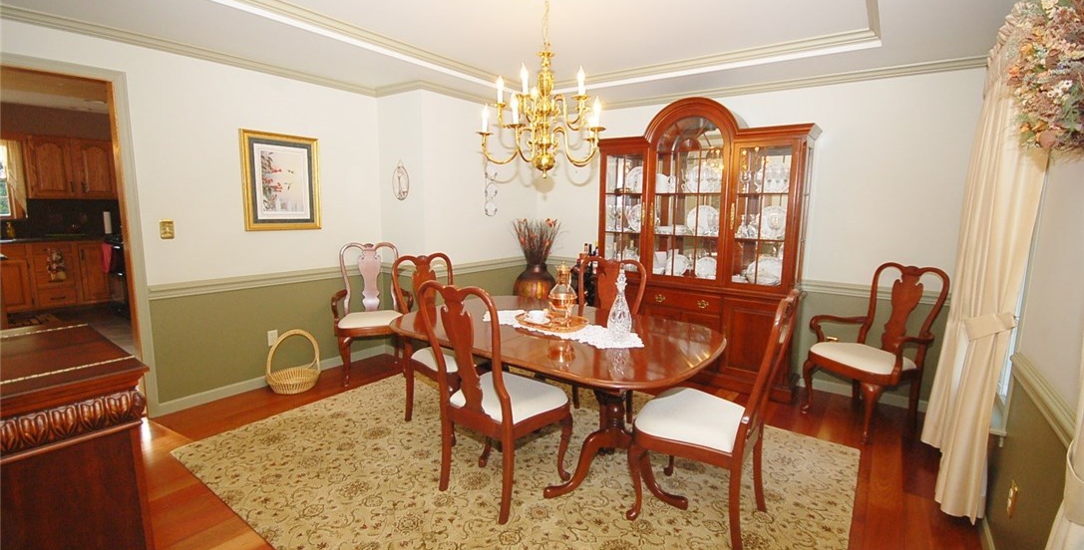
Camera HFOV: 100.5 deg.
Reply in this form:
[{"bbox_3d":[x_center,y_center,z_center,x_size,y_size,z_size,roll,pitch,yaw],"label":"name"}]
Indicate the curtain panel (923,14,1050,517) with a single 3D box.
[{"bbox_3d":[2.194,0.004,2.240,0.220,2.120,0.900,9,12,37],"label":"curtain panel"}]

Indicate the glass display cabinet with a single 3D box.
[{"bbox_3d":[1.276,-0.286,3.821,1.700,2.220,0.450,9,12,37],"label":"glass display cabinet"}]

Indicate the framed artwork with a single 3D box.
[{"bbox_3d":[-1.917,-0.685,3.360,0.030,0.700,0.540,8,12,37],"label":"framed artwork"}]

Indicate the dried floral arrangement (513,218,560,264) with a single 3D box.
[{"bbox_3d":[-0.060,-0.315,4.369,0.450,0.460,0.430,1,9,-1],"label":"dried floral arrangement"}]

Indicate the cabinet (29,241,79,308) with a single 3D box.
[{"bbox_3d":[-5.830,-0.022,5.383,0.600,0.787,0.367,9,12,37],"label":"cabinet"}]

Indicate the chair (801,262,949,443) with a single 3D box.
[{"bbox_3d":[2.150,0.468,2.937,0.590,1.060,0.610,-1,10,-18],"label":"chair"}]

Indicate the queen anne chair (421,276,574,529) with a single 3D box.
[{"bbox_3d":[-0.210,0.550,2.228,0.530,1.090,0.590,8,12,37],"label":"queen anne chair"}]

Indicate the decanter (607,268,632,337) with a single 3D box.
[{"bbox_3d":[0.402,0.133,2.280,0.123,0.335,0.123,2,9,0],"label":"decanter"}]

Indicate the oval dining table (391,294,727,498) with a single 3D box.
[{"bbox_3d":[0.062,0.663,2.607,1.735,0.760,1.170,8,12,37],"label":"oval dining table"}]

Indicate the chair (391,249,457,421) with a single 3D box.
[{"bbox_3d":[-0.577,0.429,2.919,0.570,1.090,0.530,8,12,37],"label":"chair"}]

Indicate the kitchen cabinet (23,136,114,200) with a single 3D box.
[{"bbox_3d":[-5.725,-1.295,5.515,0.320,0.725,0.775,9,12,37],"label":"kitchen cabinet"}]

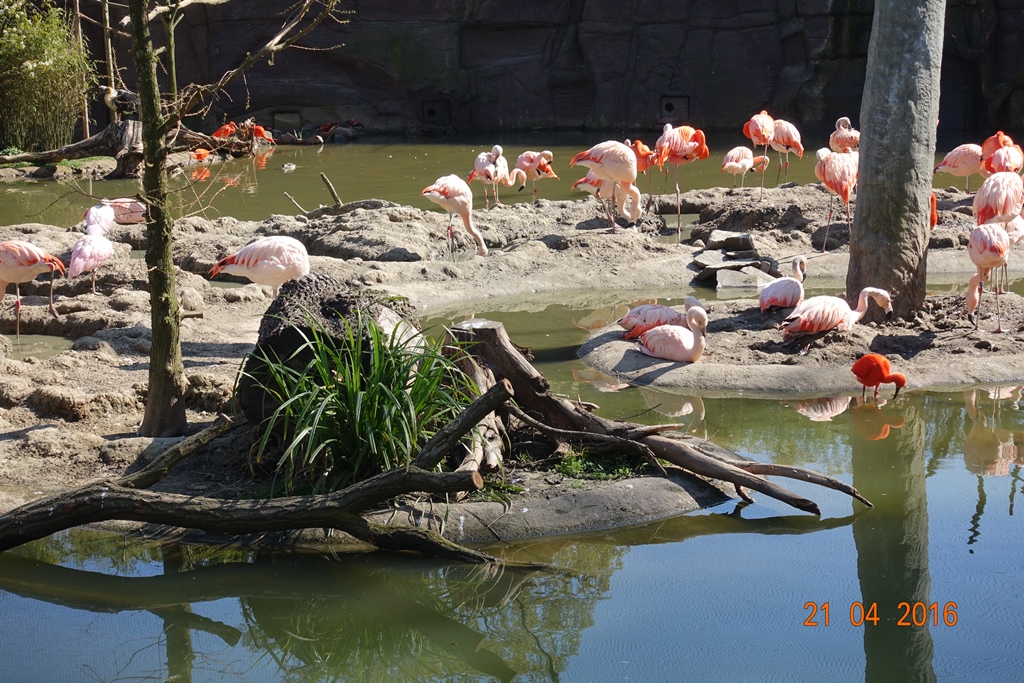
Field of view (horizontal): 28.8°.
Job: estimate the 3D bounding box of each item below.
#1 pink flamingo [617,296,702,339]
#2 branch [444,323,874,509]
[{"bbox_3d":[0.970,-0.138,13.100,0.540,0.310,0.280,-4,11,-17],"label":"pink flamingo"},{"bbox_3d":[0.697,0.333,9.600,1.950,0.780,0.800,2,11,15],"label":"branch"}]

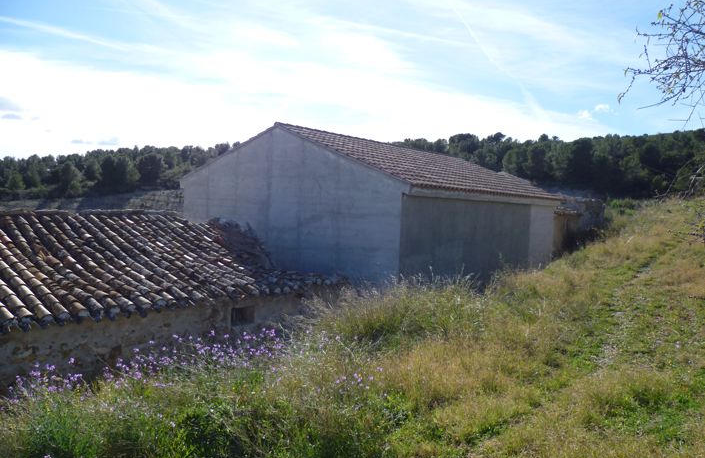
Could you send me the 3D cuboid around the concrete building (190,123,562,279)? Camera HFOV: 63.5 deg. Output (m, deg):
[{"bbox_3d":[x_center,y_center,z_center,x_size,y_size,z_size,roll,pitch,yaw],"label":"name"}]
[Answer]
[{"bbox_3d":[1.194,-0.761,19.615,8.630,4.270,10.630,4,3,38],"label":"concrete building"}]

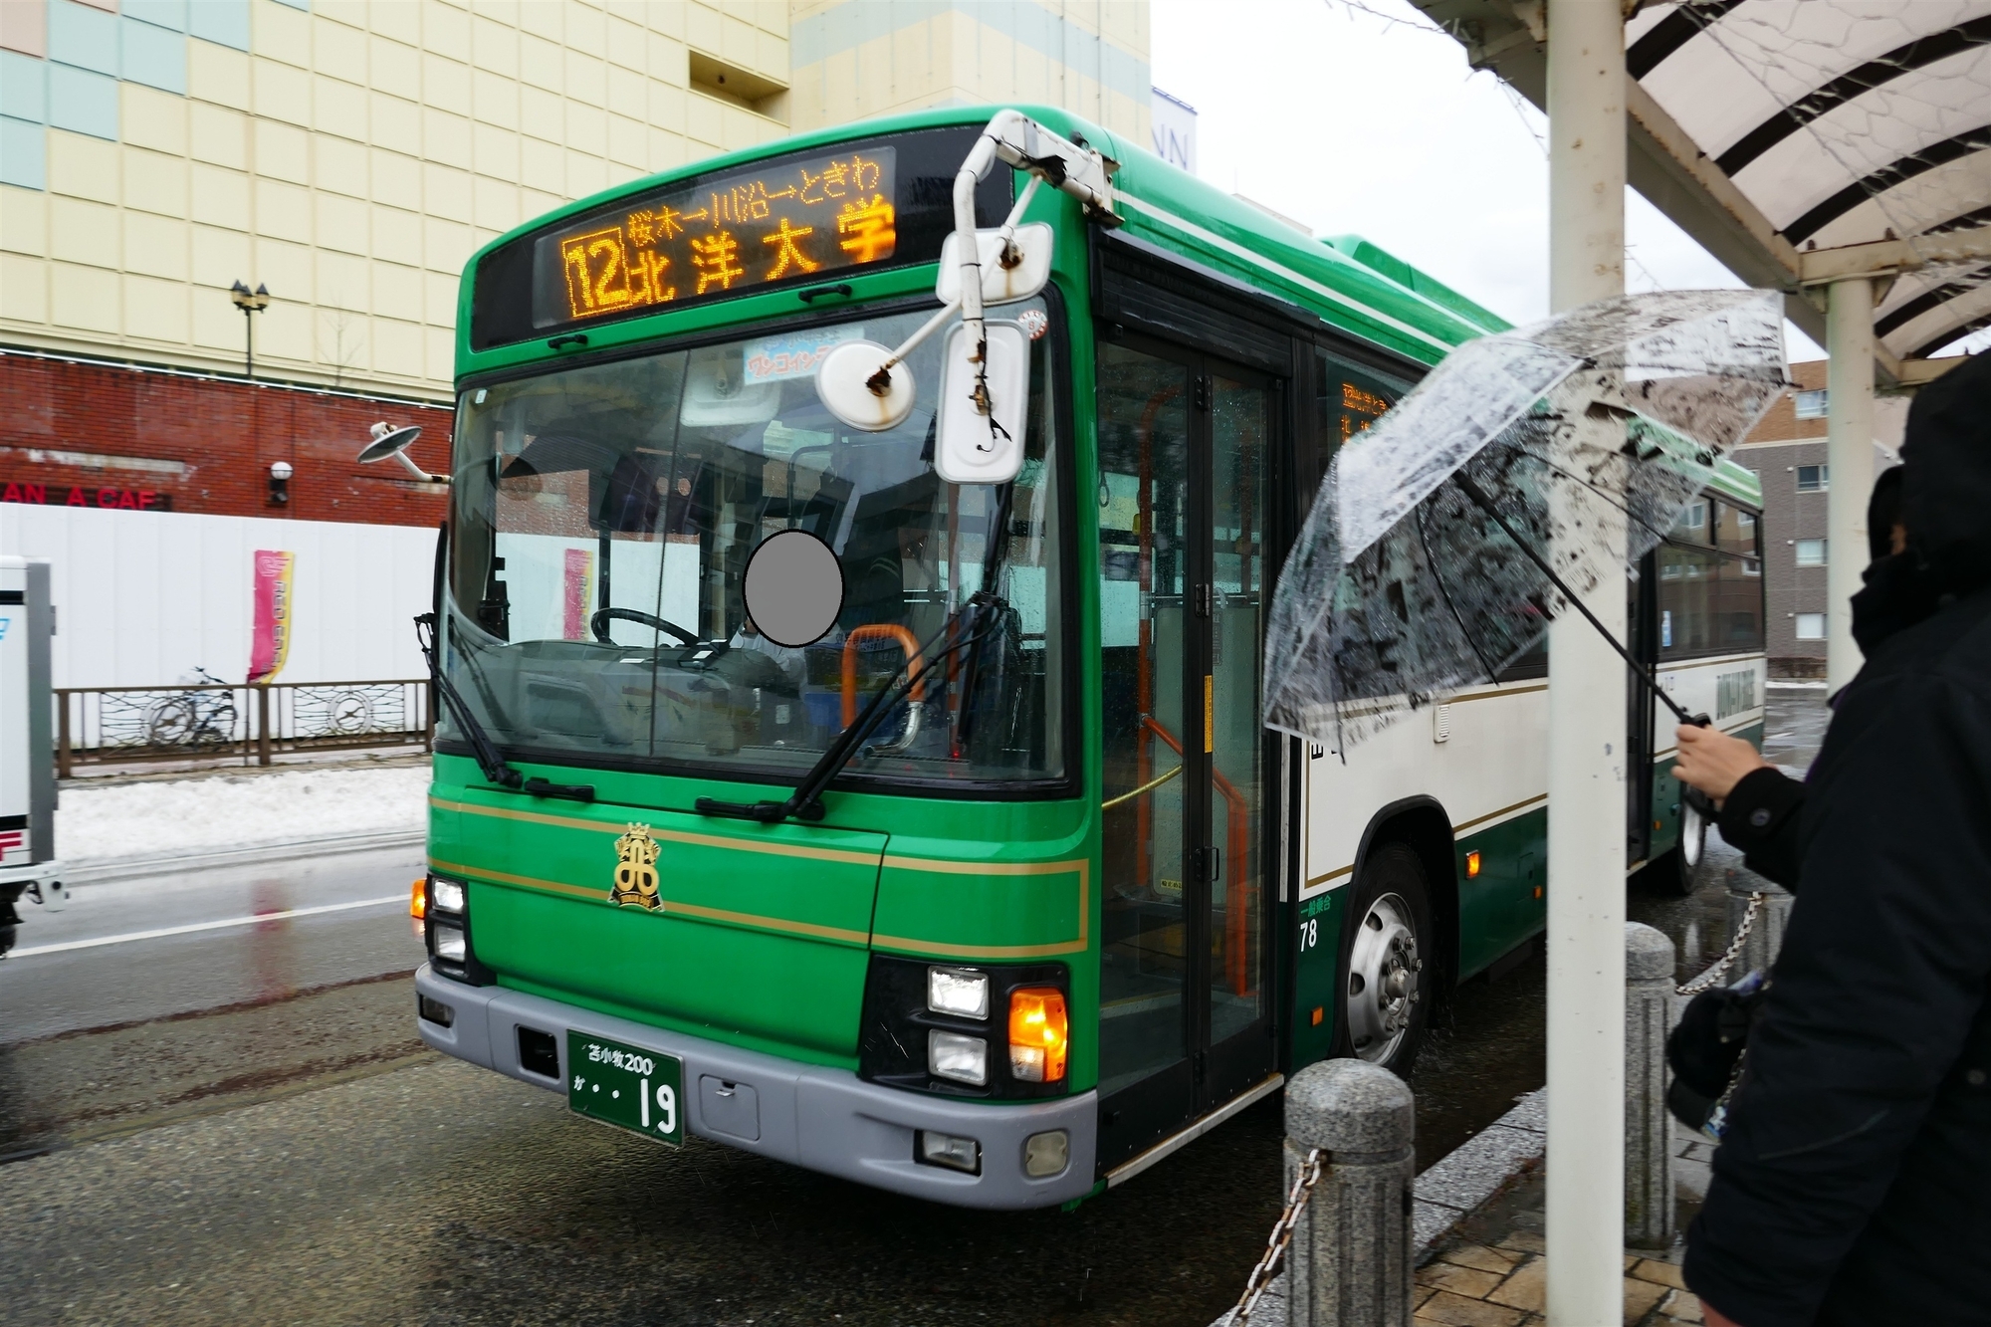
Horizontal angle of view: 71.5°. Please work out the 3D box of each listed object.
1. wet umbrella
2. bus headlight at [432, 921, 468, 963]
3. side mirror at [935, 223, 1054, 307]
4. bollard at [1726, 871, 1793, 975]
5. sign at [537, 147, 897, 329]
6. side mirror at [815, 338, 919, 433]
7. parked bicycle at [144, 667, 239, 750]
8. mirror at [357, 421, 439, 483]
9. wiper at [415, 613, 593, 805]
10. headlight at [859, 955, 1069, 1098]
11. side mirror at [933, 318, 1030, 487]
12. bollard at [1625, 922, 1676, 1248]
[{"bbox_3d":[0.890,-0.142,2.203,1.030,0.850,1.030,-33,-27,-1],"label":"wet umbrella"},{"bbox_3d":[-1.727,0.880,4.379,0.165,0.108,0.090,1,2,37],"label":"bus headlight"},{"bbox_3d":[-0.002,-0.838,2.910,0.240,0.190,0.070,-1,-24,-13],"label":"side mirror"},{"bbox_3d":[2.418,0.949,4.360,0.208,0.730,0.208,1,2,41],"label":"bollard"},{"bbox_3d":[-0.812,-1.124,3.755,1.420,0.270,0.090,1,2,37],"label":"sign"},{"bbox_3d":[-0.270,-0.581,2.890,0.225,0.225,0.075,-1,-20,-29],"label":"side mirror"},{"bbox_3d":[-10.015,0.561,17.200,1.700,1.030,0.580,0,2,26],"label":"parked bicycle"},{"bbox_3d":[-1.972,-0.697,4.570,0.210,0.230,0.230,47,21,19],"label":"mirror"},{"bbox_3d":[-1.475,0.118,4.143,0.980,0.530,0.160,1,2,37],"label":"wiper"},{"bbox_3d":[-0.081,0.828,3.195,0.520,0.330,0.190,1,2,37],"label":"headlight"},{"bbox_3d":[-0.029,-0.543,2.870,0.185,0.335,0.060,3,-7,6],"label":"side mirror"},{"bbox_3d":[1.519,0.980,3.300,0.208,0.730,0.208,1,2,41],"label":"bollard"}]

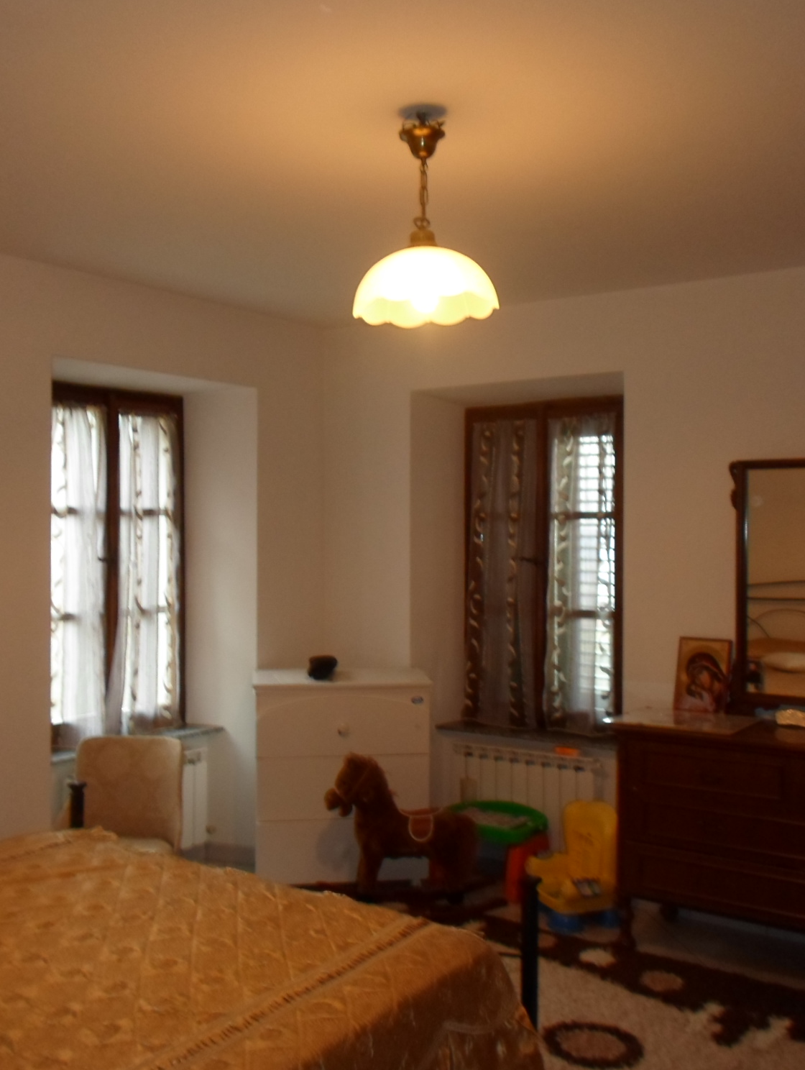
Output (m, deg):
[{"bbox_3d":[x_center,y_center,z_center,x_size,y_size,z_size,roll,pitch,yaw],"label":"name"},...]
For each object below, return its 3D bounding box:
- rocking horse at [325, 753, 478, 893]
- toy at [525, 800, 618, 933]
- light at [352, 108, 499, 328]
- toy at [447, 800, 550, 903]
[{"bbox_3d":[0.010,1.236,4.340,0.740,0.630,0.280,0,0,-3],"label":"rocking horse"},{"bbox_3d":[0.700,1.307,4.190,0.340,0.485,0.320,0,0,-21],"label":"toy"},{"bbox_3d":[0.055,-0.772,2.470,0.350,0.485,0.350,0,0,0],"label":"light"},{"bbox_3d":[0.395,1.390,4.575,0.490,0.320,0.390,0,0,33],"label":"toy"}]

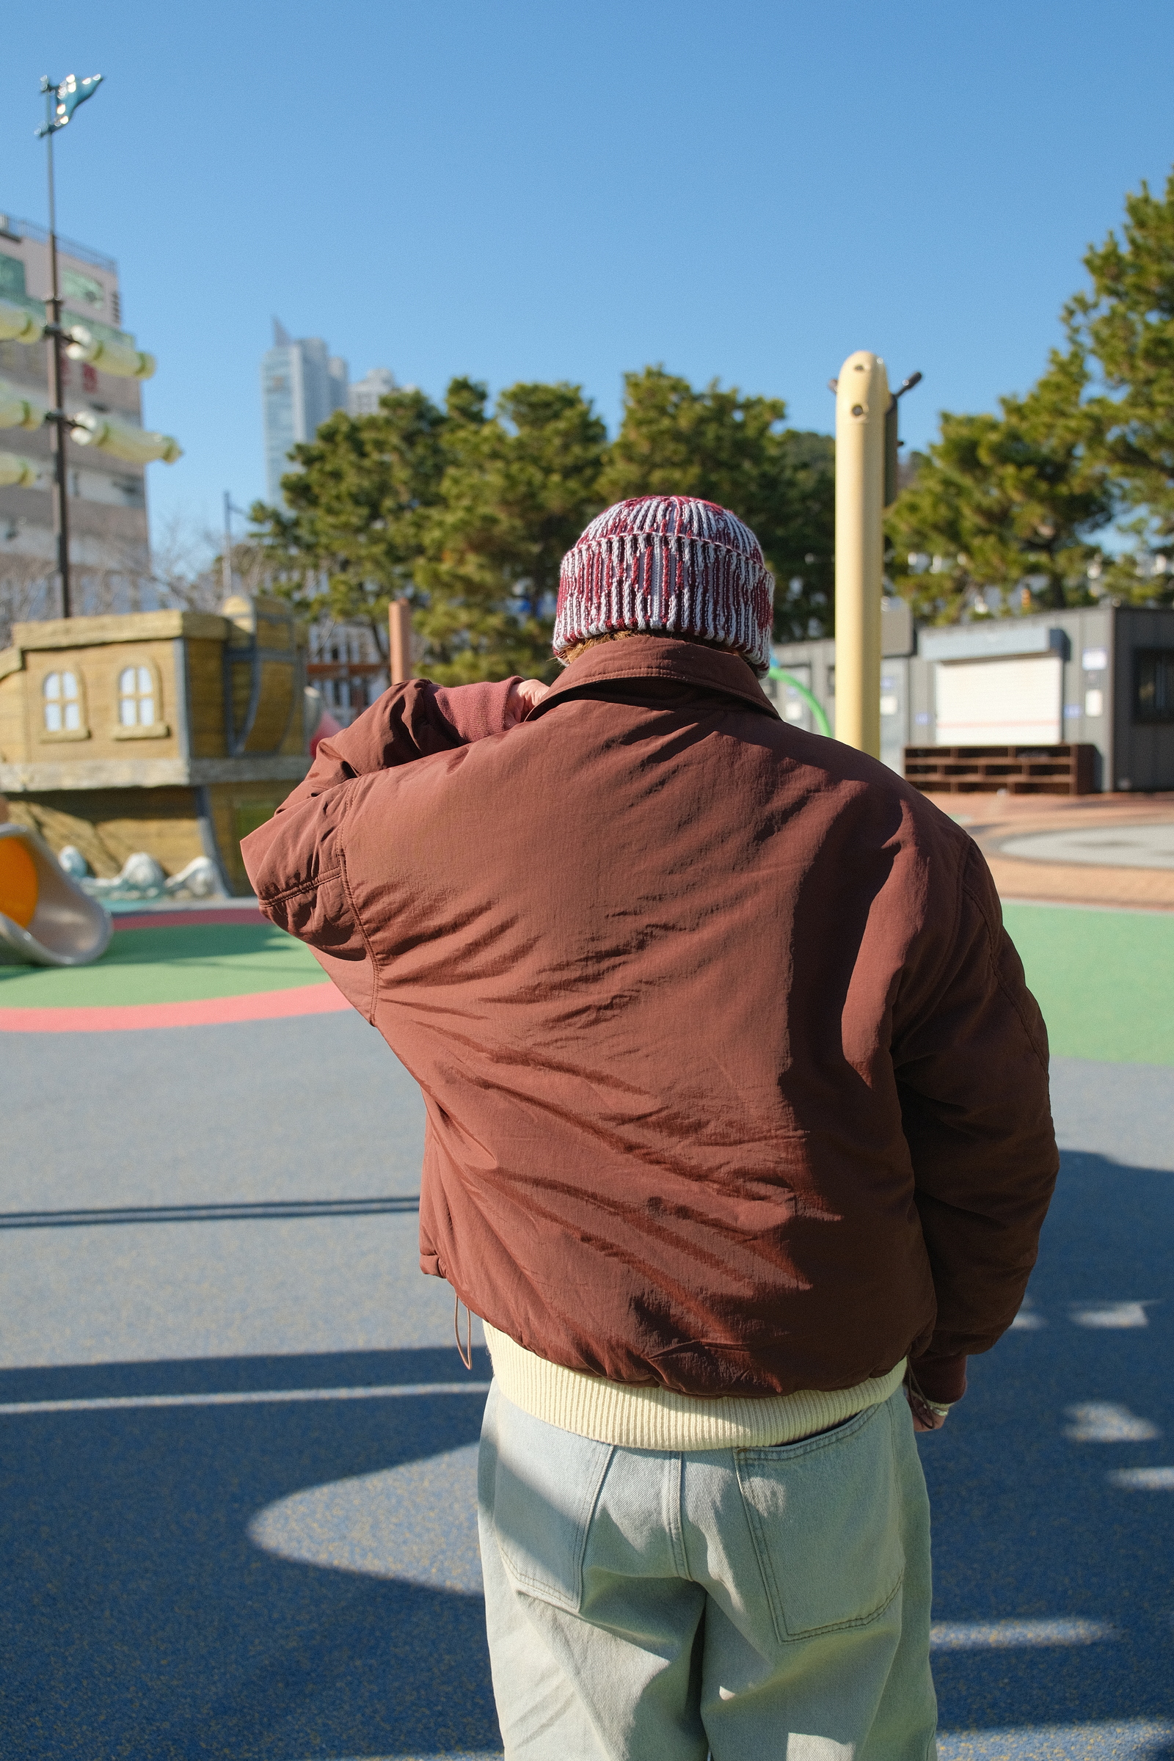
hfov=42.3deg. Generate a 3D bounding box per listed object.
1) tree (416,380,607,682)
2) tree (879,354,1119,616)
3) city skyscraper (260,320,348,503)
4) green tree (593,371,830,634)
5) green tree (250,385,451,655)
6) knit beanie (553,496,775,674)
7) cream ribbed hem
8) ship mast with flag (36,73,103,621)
[{"bbox_3d":[-1.681,-7.113,36.441,4.900,9.405,4.800,-1,6,0],"label":"tree"},{"bbox_3d":[8.556,-6.473,31.508,4.900,8.708,4.800,-1,6,0],"label":"tree"},{"bbox_3d":[-109.612,-141.971,607.939,27.000,159.159,27.000,3,8,37],"label":"city skyscraper"},{"bbox_3d":[3.350,-7.768,38.395,6.000,10.044,5.600,-1,6,0],"label":"green tree"},{"bbox_3d":[-5.645,-7.244,37.422,5.000,9.645,4.800,-1,6,0],"label":"green tree"},{"bbox_3d":[0.072,-0.280,1.420,0.200,0.160,0.230,3,-4,6],"label":"knit beanie"},{"bbox_3d":[0.103,0.448,1.460,0.405,0.082,0.260,0,6,11],"label":"cream ribbed hem"},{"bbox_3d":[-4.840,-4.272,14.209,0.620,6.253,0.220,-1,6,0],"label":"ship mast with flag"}]

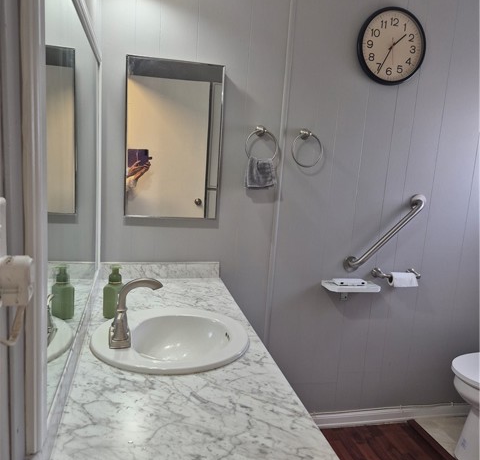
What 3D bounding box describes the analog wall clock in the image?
[{"bbox_3d":[0.698,-0.841,1.956,0.330,0.330,0.042,2,9,-13],"label":"analog wall clock"}]

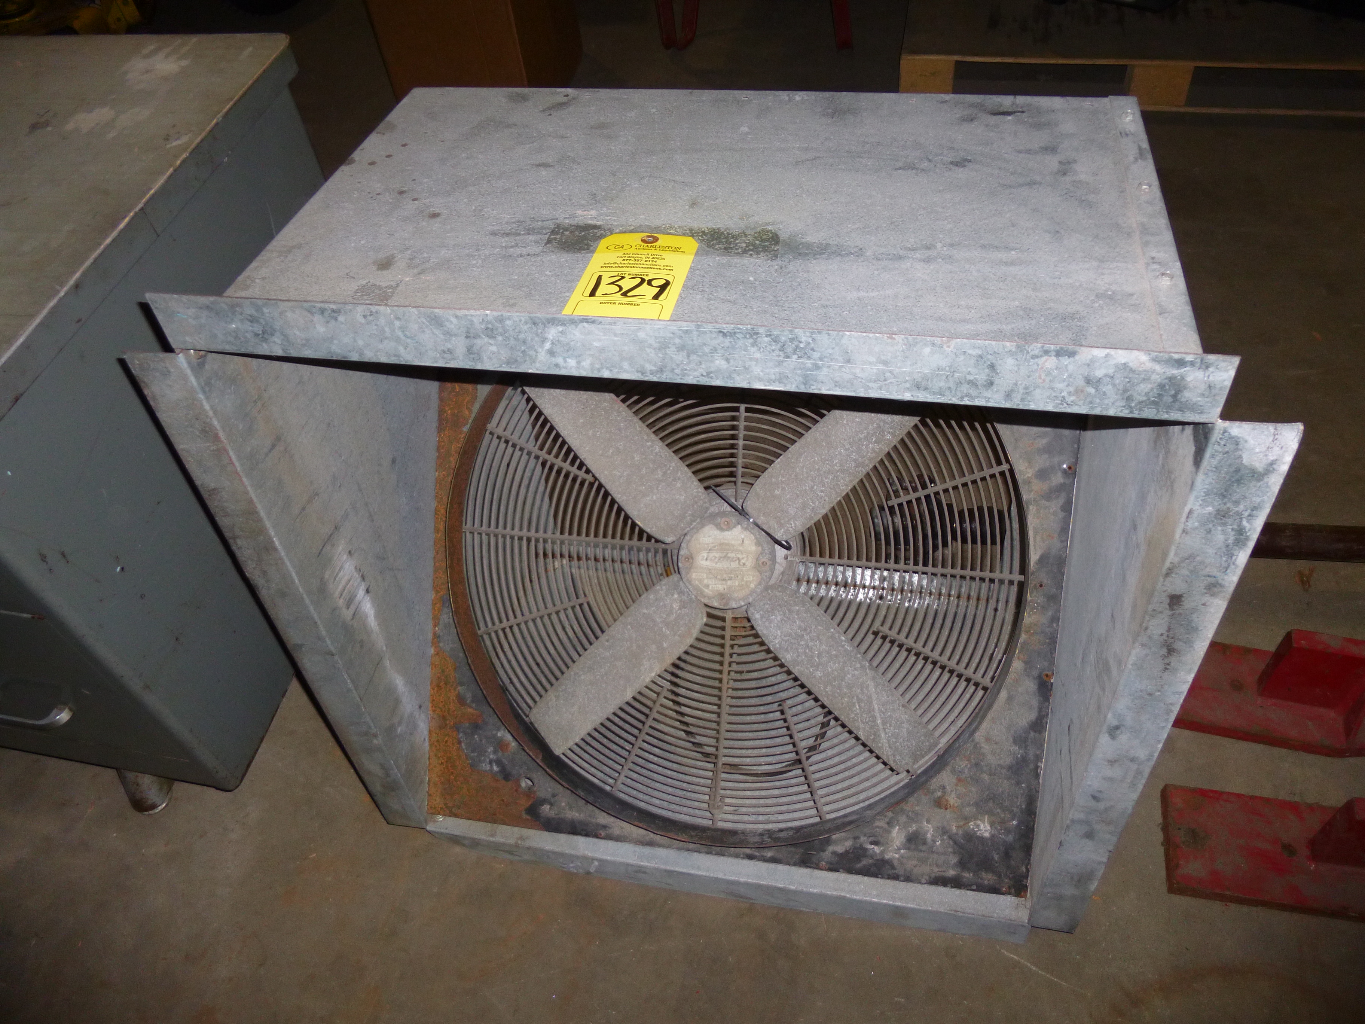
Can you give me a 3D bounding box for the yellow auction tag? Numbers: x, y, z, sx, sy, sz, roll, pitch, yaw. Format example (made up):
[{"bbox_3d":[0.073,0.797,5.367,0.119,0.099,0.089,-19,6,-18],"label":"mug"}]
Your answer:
[{"bbox_3d":[-0.040,-0.165,0.728,0.080,0.002,0.160,5,45,12],"label":"yellow auction tag"}]

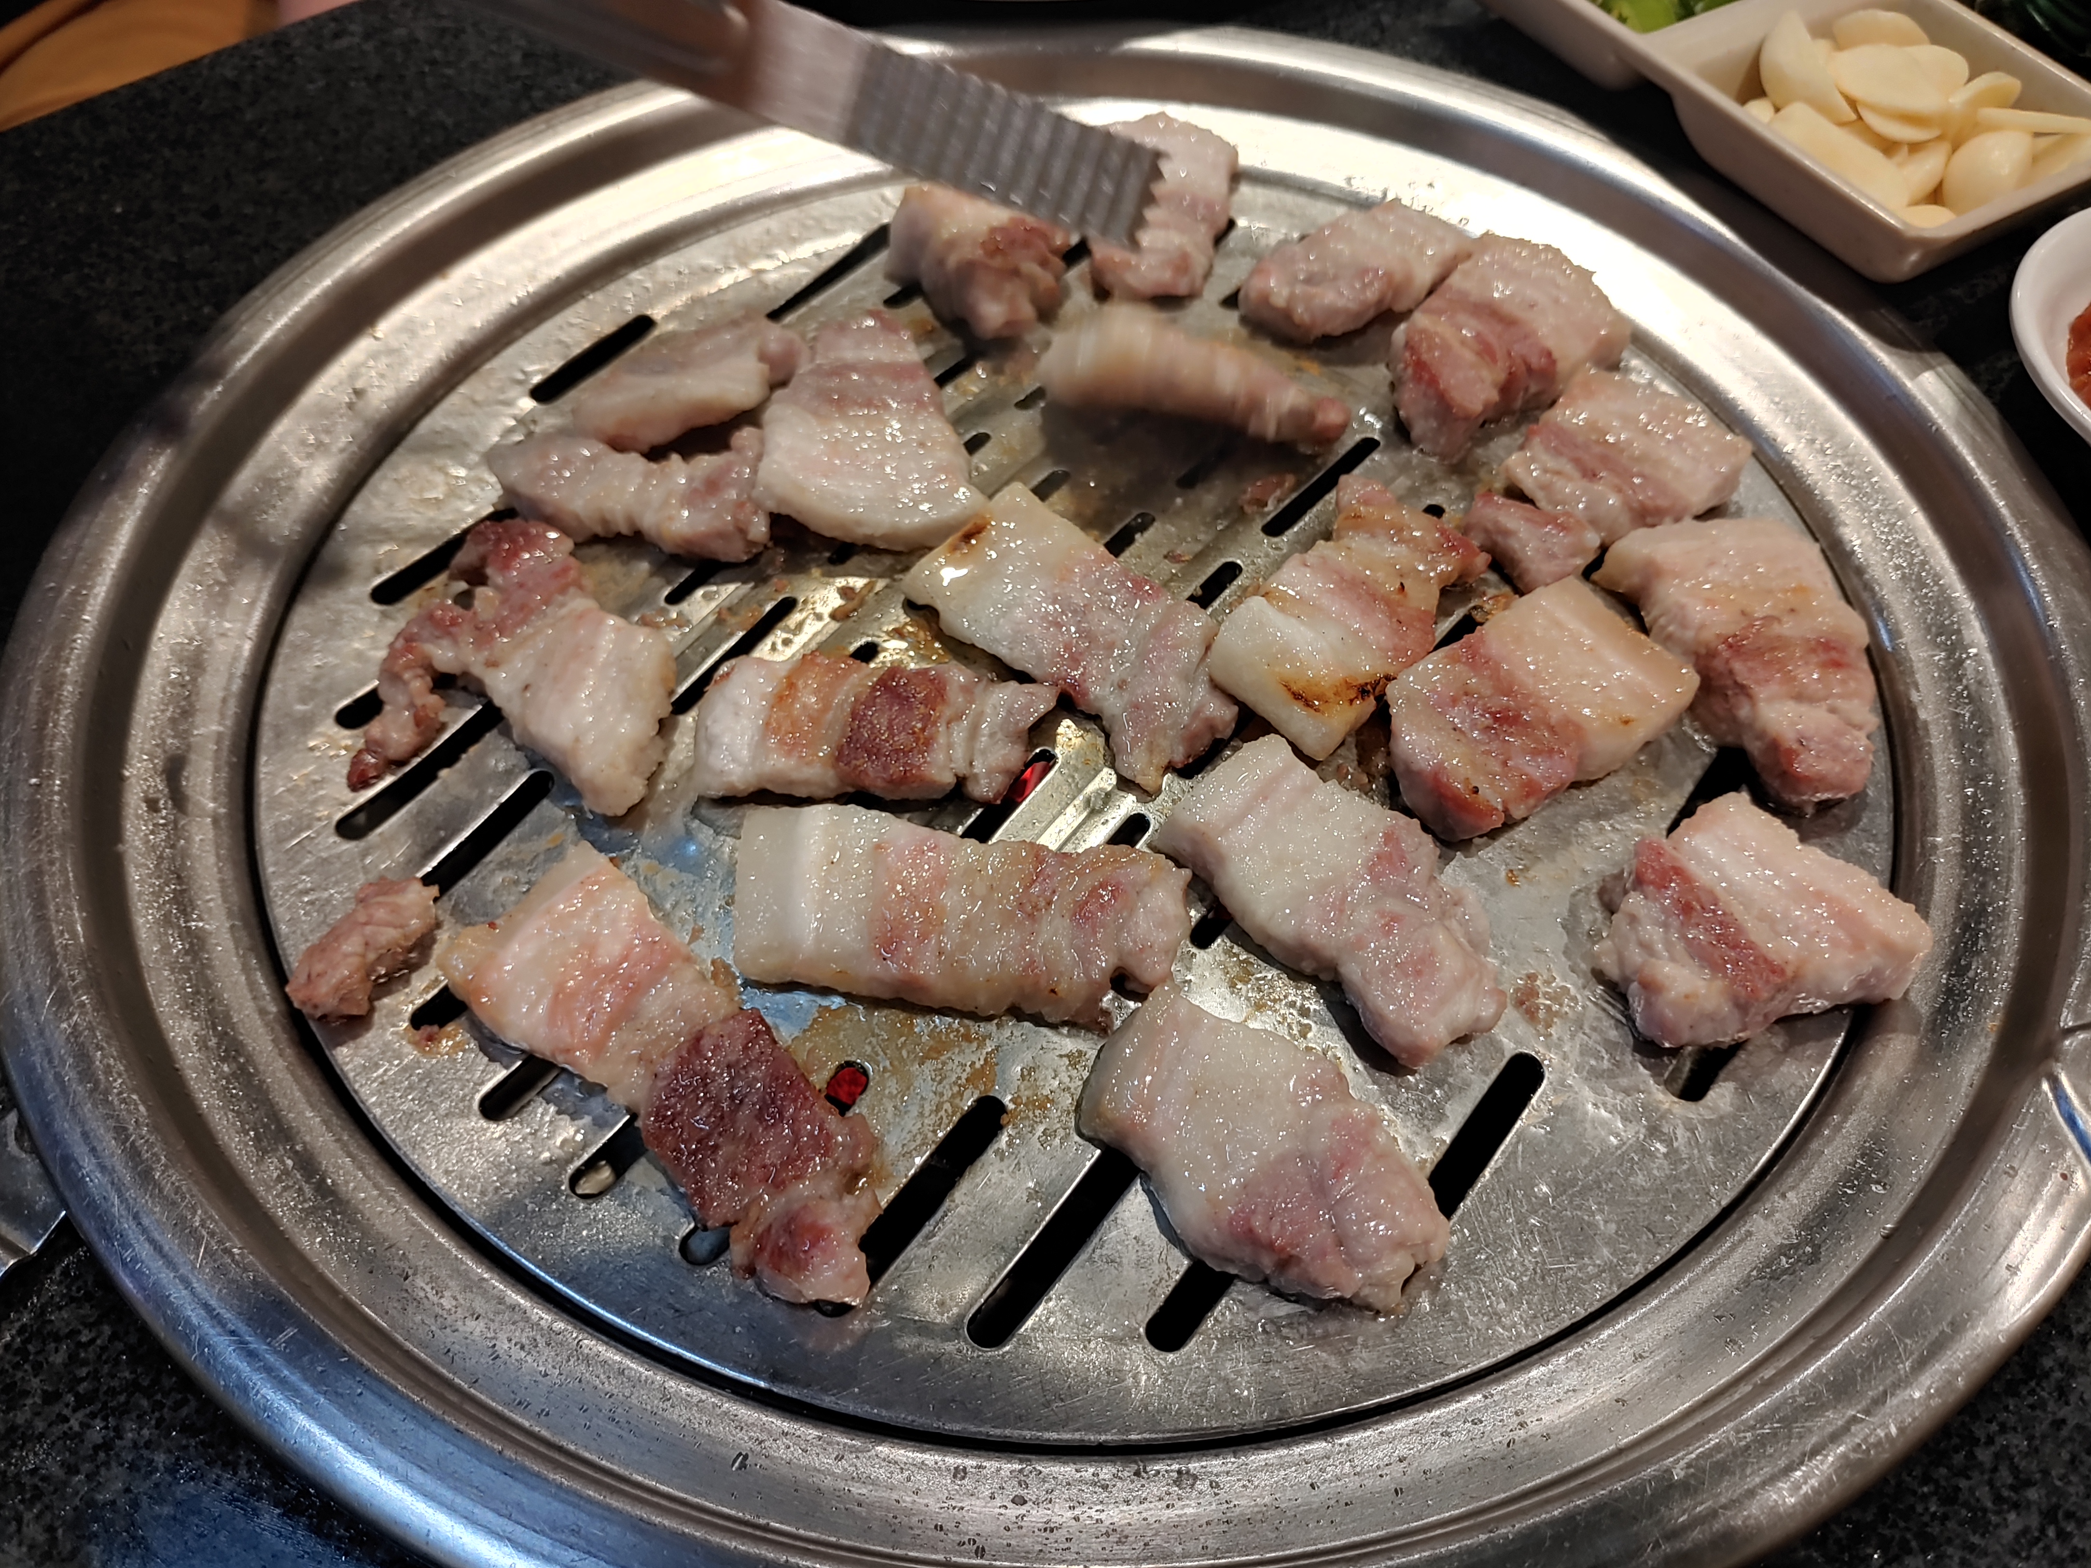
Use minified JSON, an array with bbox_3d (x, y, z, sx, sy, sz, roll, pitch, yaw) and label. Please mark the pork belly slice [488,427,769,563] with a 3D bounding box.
[{"bbox_3d":[-0.076,-0.057,0.293,0.047,0.012,0.025,10,54,6],"label":"pork belly slice"}]

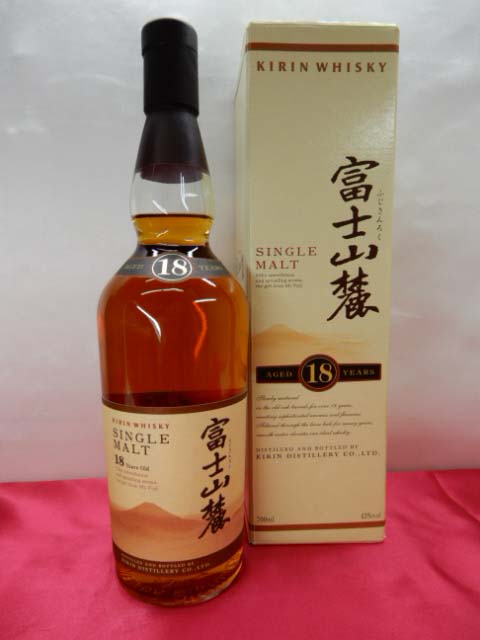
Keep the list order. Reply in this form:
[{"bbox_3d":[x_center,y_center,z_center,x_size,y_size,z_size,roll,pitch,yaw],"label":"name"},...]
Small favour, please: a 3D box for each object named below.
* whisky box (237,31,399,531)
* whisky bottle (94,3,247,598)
[{"bbox_3d":[0.045,-0.017,0.311,0.087,0.306,0.094,-1,5,-4],"label":"whisky box"},{"bbox_3d":[-0.037,-0.004,0.244,0.081,0.294,0.081,-1,5,-9],"label":"whisky bottle"}]

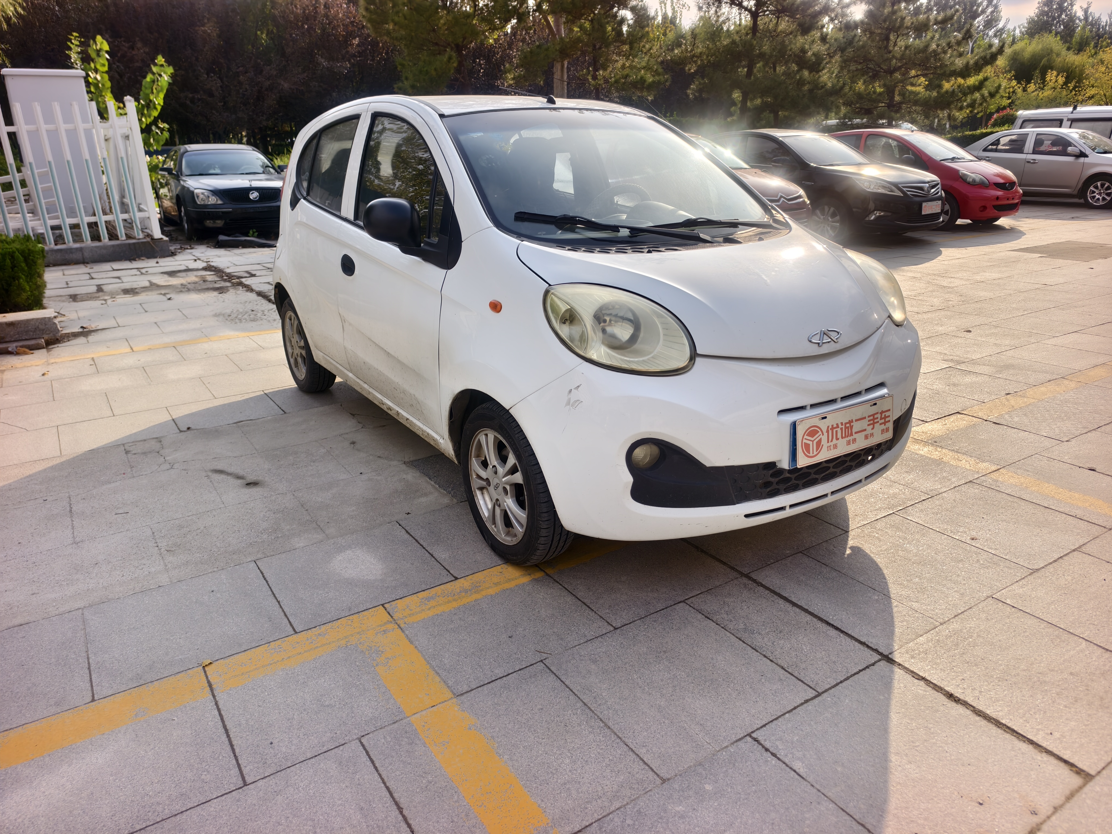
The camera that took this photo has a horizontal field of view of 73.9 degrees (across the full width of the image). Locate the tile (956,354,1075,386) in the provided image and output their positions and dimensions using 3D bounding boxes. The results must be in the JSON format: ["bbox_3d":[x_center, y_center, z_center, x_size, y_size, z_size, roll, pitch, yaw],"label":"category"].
[{"bbox_3d":[2.780,-0.276,4.472,0.512,0.030,0.484,-13,23,-30],"label":"tile"}]

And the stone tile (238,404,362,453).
[{"bbox_3d":[-1.273,0.067,3.703,0.506,0.030,0.470,-13,23,-30],"label":"stone tile"}]

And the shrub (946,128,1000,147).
[{"bbox_3d":[11.359,-6.973,20.257,3.200,1.500,1.000,-14,24,-31],"label":"shrub"}]

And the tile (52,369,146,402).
[{"bbox_3d":[-2.765,-0.195,4.502,0.499,0.030,0.487,-13,23,-30],"label":"tile"}]

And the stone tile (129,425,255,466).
[{"bbox_3d":[-1.723,0.167,3.485,0.500,0.040,0.500,-13,23,-31],"label":"stone tile"}]

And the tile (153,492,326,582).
[{"bbox_3d":[-1.152,0.432,2.682,0.505,0.030,0.485,-13,23,-30],"label":"tile"}]

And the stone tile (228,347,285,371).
[{"bbox_3d":[-1.910,-0.391,5.008,0.505,0.030,0.497,-13,23,-30],"label":"stone tile"}]

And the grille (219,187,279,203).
[{"bbox_3d":[-4.869,-3.554,11.849,1.000,0.240,0.140,-15,24,-34],"label":"grille"}]

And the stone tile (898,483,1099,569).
[{"bbox_3d":[1.599,0.389,2.674,0.497,0.030,0.494,-13,23,-30],"label":"stone tile"}]

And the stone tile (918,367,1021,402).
[{"bbox_3d":[2.343,-0.178,4.218,0.503,0.030,0.491,-13,23,-30],"label":"stone tile"}]

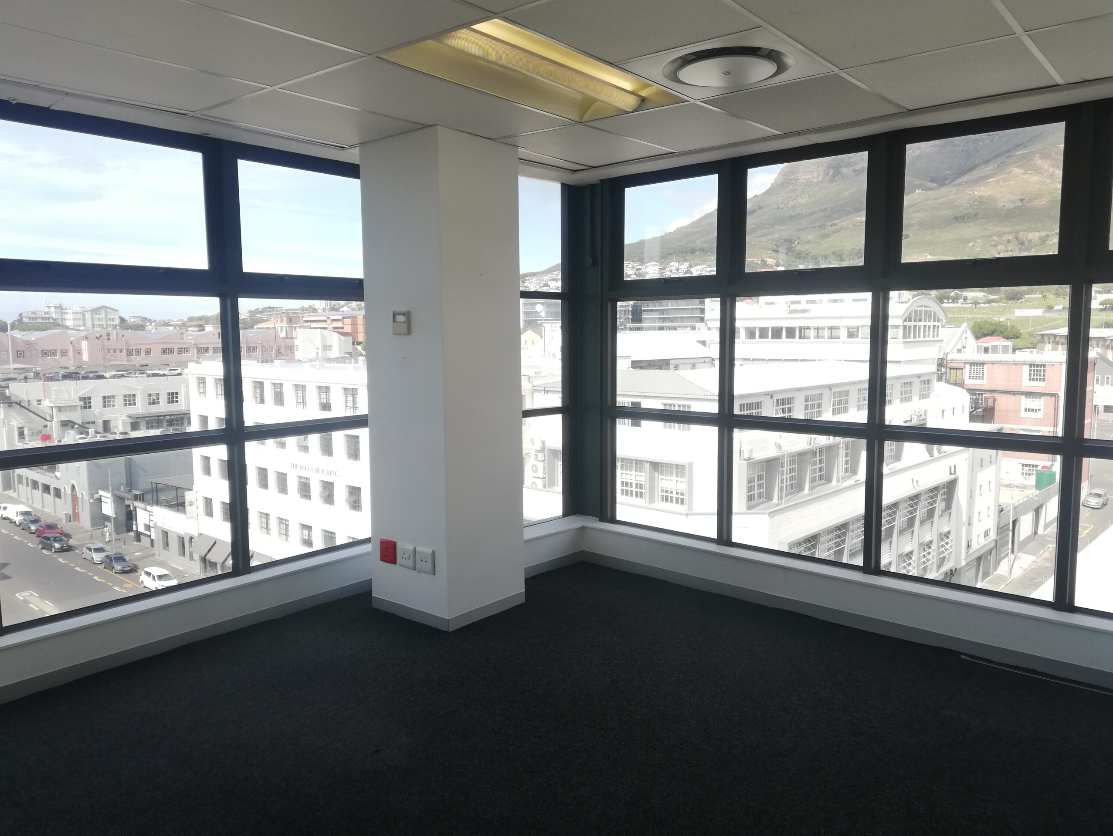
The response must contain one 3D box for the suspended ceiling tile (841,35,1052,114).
[{"bbox_3d":[1.523,-1.306,3.199,0.576,0.020,0.768,5,8,39],"label":"suspended ceiling tile"}]

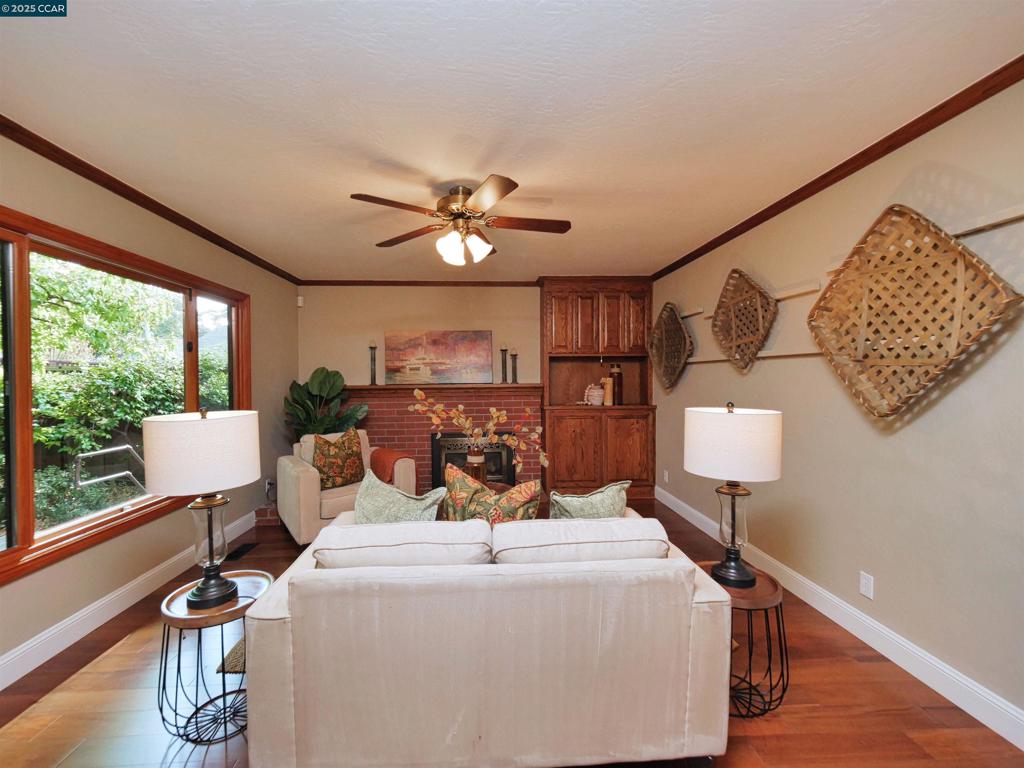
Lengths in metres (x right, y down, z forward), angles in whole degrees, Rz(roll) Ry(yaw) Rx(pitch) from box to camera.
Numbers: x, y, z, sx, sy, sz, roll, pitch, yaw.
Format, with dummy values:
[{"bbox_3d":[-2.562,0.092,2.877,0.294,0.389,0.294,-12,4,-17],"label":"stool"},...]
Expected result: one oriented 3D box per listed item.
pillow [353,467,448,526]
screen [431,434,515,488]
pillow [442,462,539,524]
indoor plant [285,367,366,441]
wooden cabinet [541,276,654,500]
[{"bbox_3d":[-0.485,0.613,1.835,0.430,0.440,0.170,0,1,1],"label":"pillow"},{"bbox_3d":[-0.428,0.863,4.619,0.937,0.624,0.070,0,1,-4],"label":"screen"},{"bbox_3d":[-0.091,0.597,1.854,0.450,0.450,0.170,0,1,-4],"label":"pillow"},{"bbox_3d":[-1.859,0.455,4.176,0.780,1.280,0.700,0,1,-4],"label":"indoor plant"},{"bbox_3d":[0.949,0.041,4.686,1.200,2.440,0.400,0,1,-4],"label":"wooden cabinet"}]

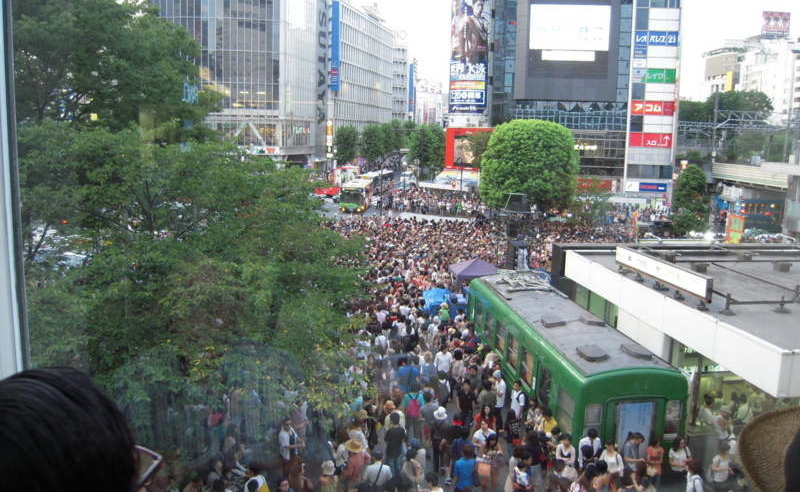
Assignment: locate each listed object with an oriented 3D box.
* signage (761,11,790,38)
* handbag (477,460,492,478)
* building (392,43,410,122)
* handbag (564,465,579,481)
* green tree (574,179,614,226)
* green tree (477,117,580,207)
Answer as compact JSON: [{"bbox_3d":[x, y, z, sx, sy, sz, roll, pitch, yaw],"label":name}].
[{"bbox_3d":[111.226,-65.462,191.675,8.400,8.400,0.900,1,9,0],"label":"signage"},{"bbox_3d":[1.885,4.985,14.400,0.310,0.330,0.130,2,9,6],"label":"handbag"},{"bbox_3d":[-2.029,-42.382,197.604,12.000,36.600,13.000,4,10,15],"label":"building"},{"bbox_3d":[3.830,5.080,14.450,0.330,0.300,0.150,3,10,11],"label":"handbag"},{"bbox_3d":[15.029,-2.589,50.000,3.000,5.300,3.000,4,10,17],"label":"green tree"},{"bbox_3d":[9.417,-4.357,47.892,7.200,9.830,7.100,1,9,0],"label":"green tree"}]

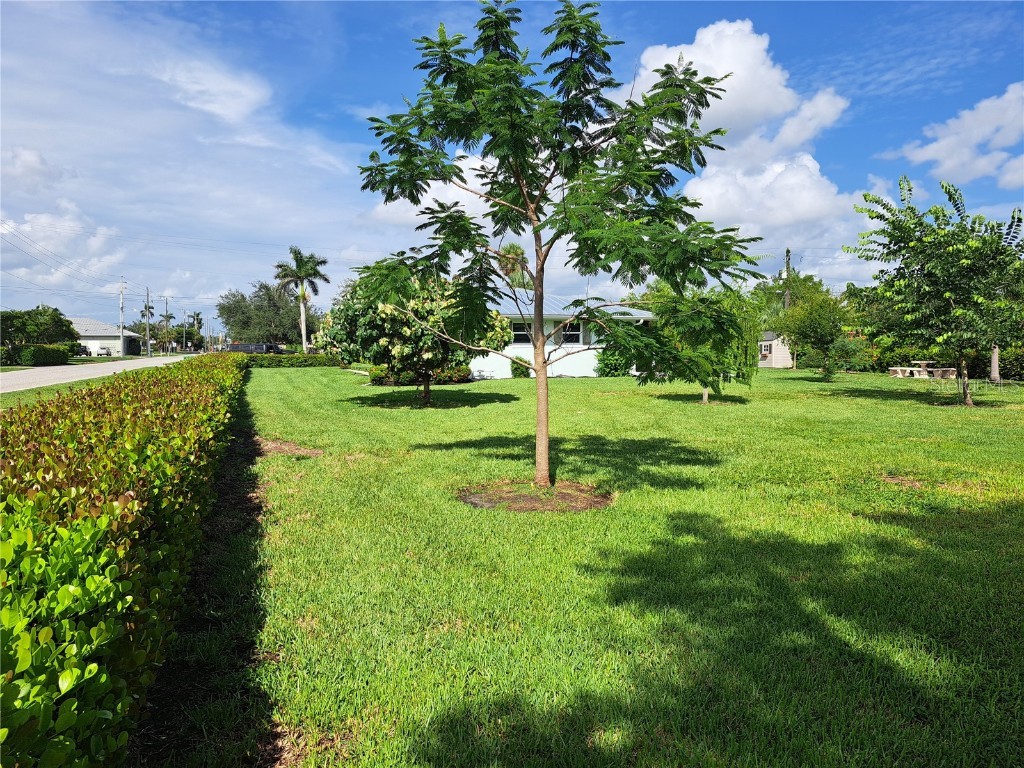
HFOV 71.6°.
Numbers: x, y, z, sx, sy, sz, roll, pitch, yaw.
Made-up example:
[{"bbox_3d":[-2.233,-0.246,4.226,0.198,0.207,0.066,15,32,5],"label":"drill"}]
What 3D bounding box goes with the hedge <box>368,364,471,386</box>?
[{"bbox_3d":[-3.557,-0.418,27.615,3.800,0.850,1.100,-1,3,-18],"label":"hedge"}]

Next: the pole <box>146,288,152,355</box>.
[{"bbox_3d":[-56.162,-9.650,109.715,0.450,10.800,0.450,-1,3,-19],"label":"pole"}]

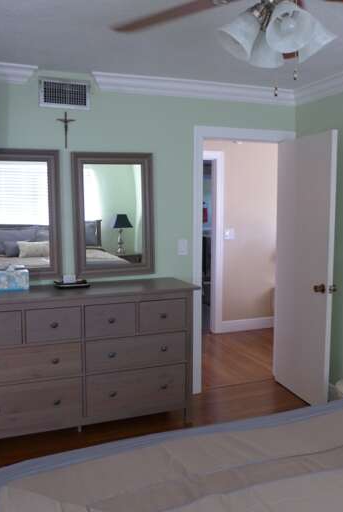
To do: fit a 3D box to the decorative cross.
[{"bbox_3d":[-0.736,-0.879,3.319,0.135,0.250,0.025,-2,6,-20],"label":"decorative cross"}]

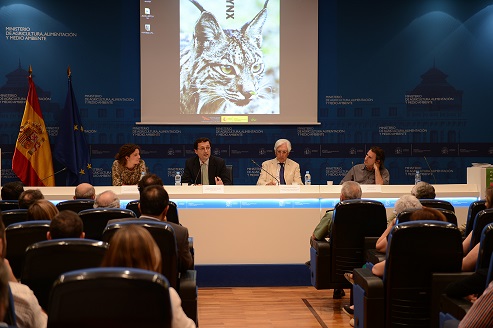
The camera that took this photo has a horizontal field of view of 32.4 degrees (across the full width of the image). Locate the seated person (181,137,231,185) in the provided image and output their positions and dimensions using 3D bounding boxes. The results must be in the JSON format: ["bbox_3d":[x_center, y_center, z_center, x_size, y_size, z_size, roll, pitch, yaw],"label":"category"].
[{"bbox_3d":[-0.420,0.351,8.700,0.530,1.280,0.750,0,1,-5],"label":"seated person"}]

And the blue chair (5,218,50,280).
[{"bbox_3d":[-1.285,0.785,5.330,0.530,0.900,0.630,0,1,-3],"label":"blue chair"}]

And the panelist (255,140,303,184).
[{"bbox_3d":[0.388,0.358,9.400,0.520,1.280,0.720,0,1,1],"label":"panelist"}]

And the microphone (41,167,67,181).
[{"bbox_3d":[-1.948,0.139,8.500,0.300,0.220,0.080,0,1,-18],"label":"microphone"}]

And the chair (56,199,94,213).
[{"bbox_3d":[-1.547,0.819,8.249,0.620,0.965,0.660,0,1,-3],"label":"chair"}]

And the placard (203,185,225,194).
[{"bbox_3d":[-0.339,0.265,8.800,0.220,0.085,0.050,0,1,3],"label":"placard"}]

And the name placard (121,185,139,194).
[{"bbox_3d":[-1.114,0.244,8.200,0.205,0.085,0.060,0,1,-3],"label":"name placard"}]

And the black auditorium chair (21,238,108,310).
[{"bbox_3d":[-0.970,0.881,4.849,0.620,0.965,0.660,0,1,-3],"label":"black auditorium chair"}]

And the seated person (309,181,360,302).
[{"bbox_3d":[0.935,0.733,8.350,0.580,1.160,0.780,0,1,-4],"label":"seated person"}]

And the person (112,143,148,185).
[{"bbox_3d":[-1.193,0.372,8.650,0.470,1.180,0.720,0,1,-12],"label":"person"}]

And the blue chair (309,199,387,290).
[{"bbox_3d":[0.985,0.819,8.249,0.660,0.965,0.660,0,1,-4],"label":"blue chair"}]

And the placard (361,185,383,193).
[{"bbox_3d":[1.220,0.244,8.280,0.205,0.085,0.060,0,1,-3],"label":"placard"}]

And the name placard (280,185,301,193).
[{"bbox_3d":[0.454,0.259,8.850,0.215,0.085,0.050,0,1,3],"label":"name placard"}]

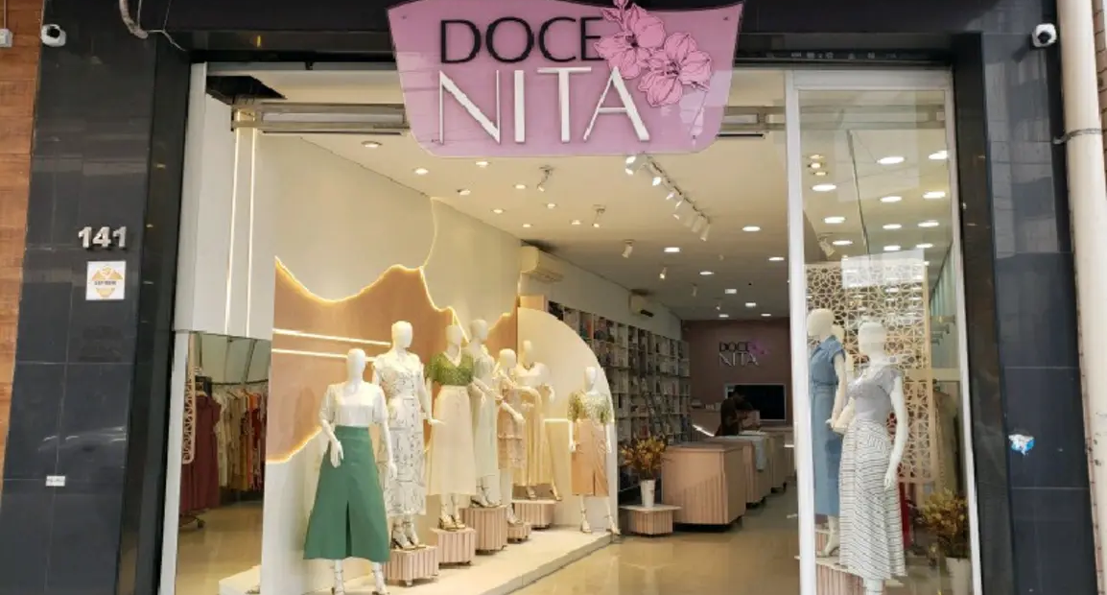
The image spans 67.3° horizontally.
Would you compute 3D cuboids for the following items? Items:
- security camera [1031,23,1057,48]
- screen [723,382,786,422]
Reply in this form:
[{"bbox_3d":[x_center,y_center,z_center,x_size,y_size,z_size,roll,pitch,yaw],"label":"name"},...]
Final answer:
[{"bbox_3d":[2.631,-1.407,4.458,0.115,0.110,0.130,-3,5,22],"label":"security camera"},{"bbox_3d":[4.735,2.463,19.500,1.380,0.840,0.070,-2,-7,21],"label":"screen"}]

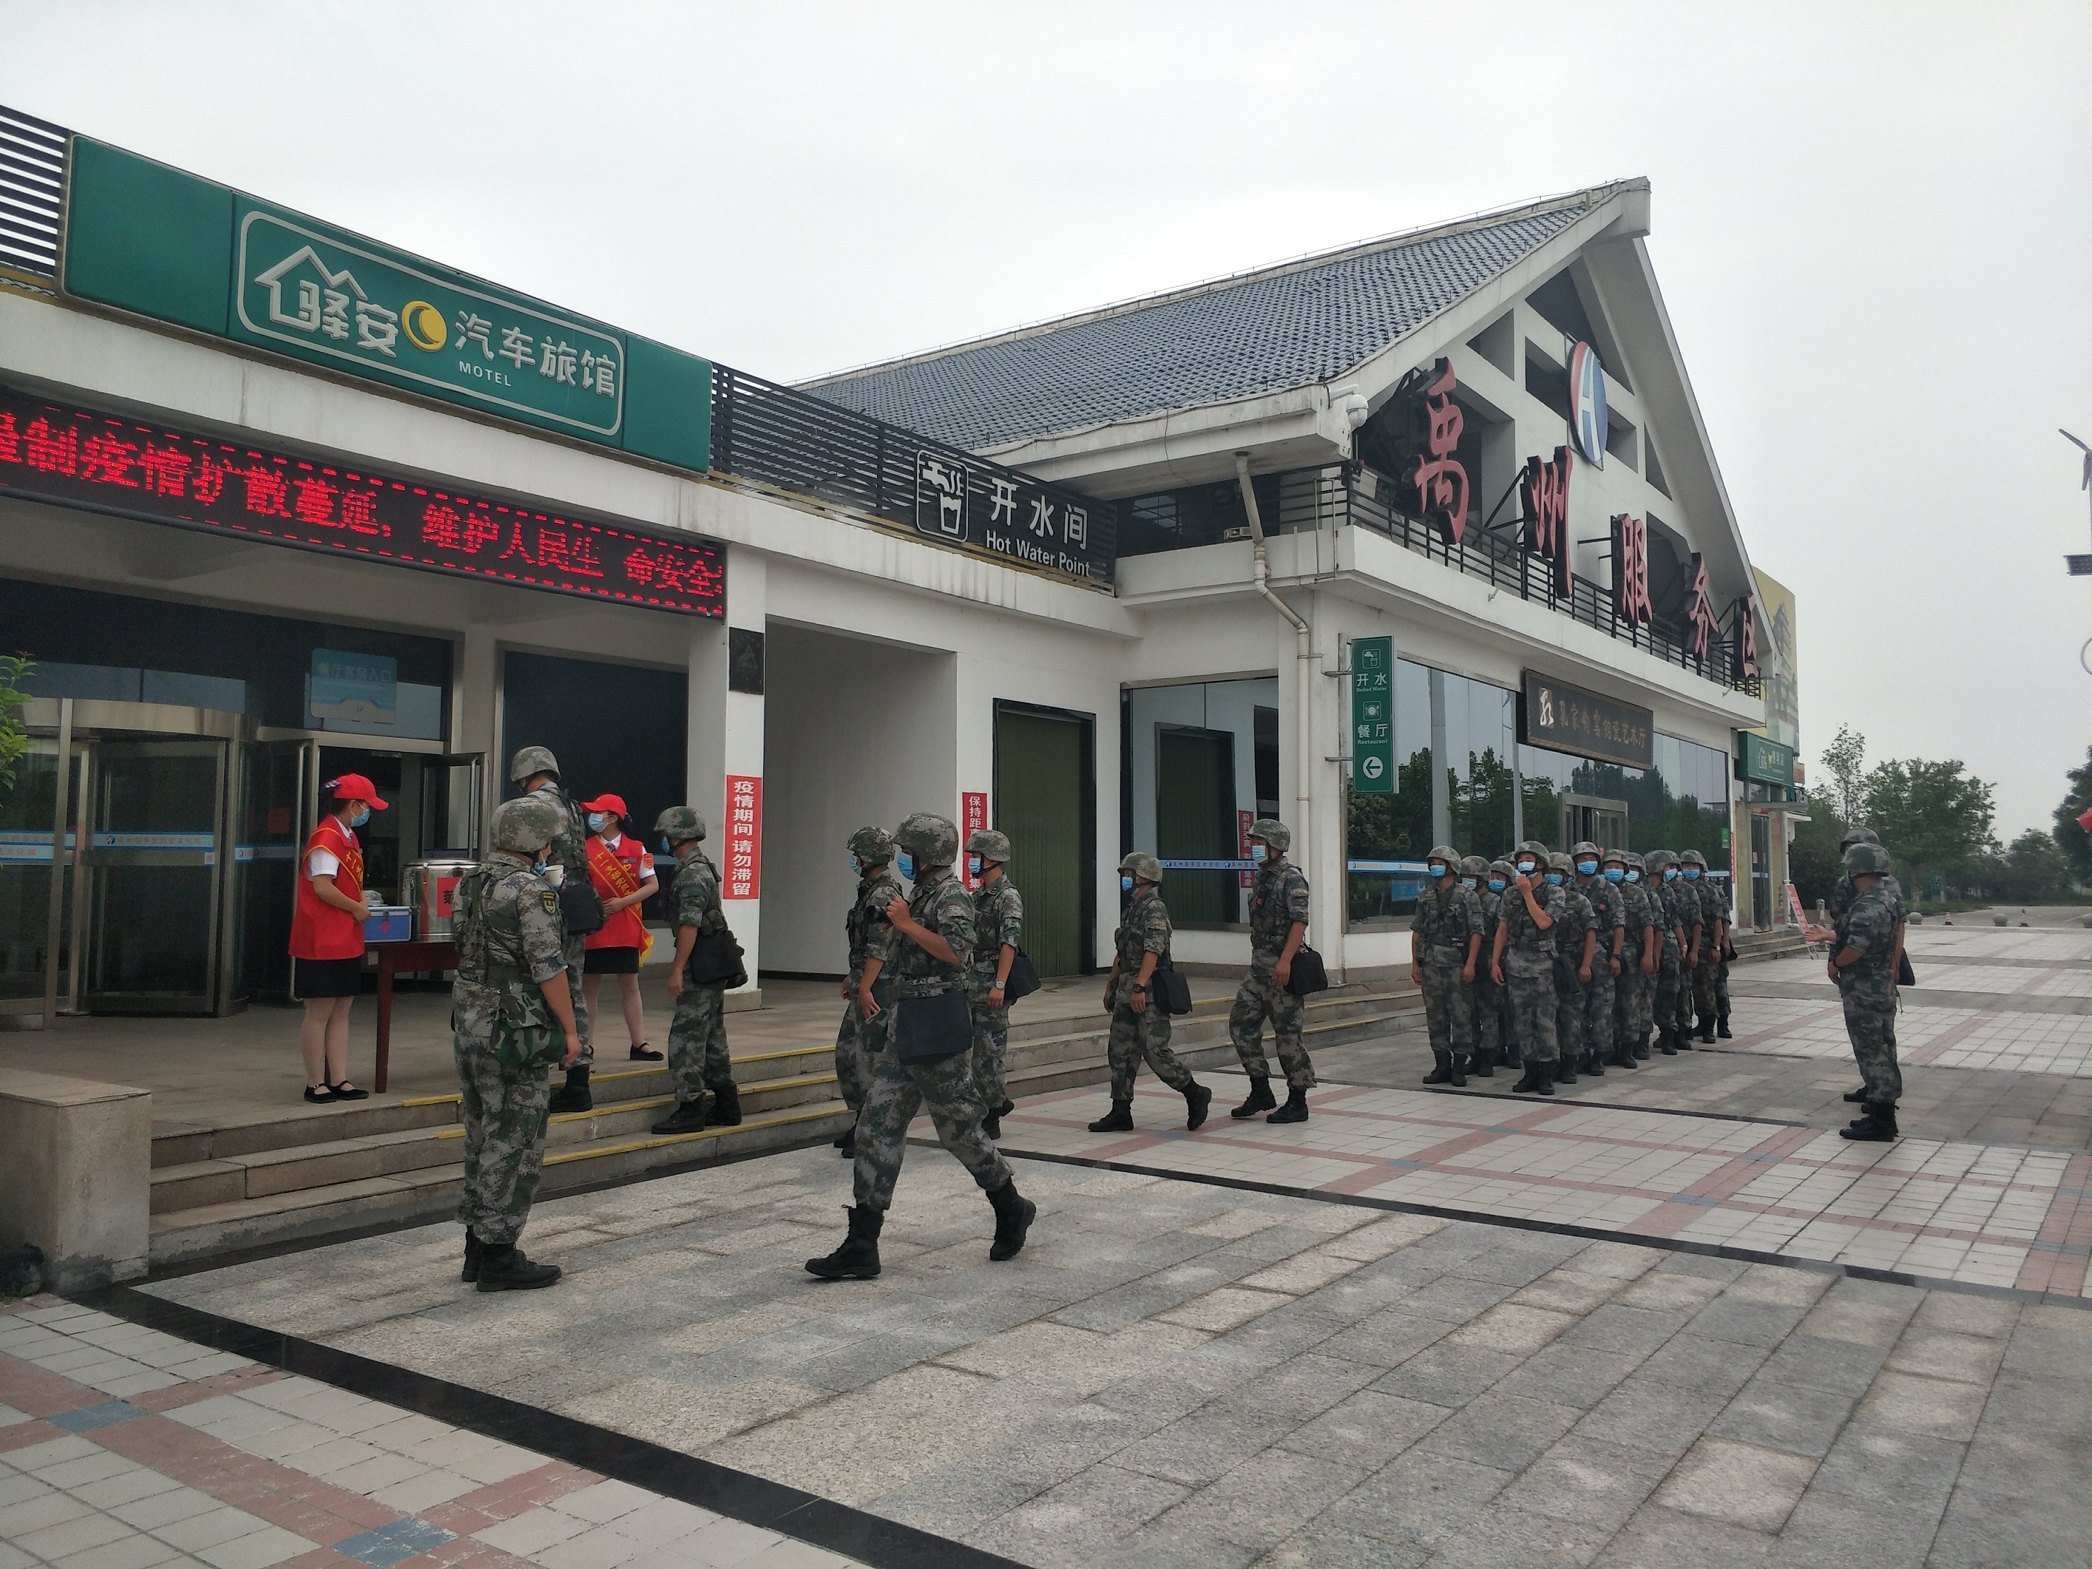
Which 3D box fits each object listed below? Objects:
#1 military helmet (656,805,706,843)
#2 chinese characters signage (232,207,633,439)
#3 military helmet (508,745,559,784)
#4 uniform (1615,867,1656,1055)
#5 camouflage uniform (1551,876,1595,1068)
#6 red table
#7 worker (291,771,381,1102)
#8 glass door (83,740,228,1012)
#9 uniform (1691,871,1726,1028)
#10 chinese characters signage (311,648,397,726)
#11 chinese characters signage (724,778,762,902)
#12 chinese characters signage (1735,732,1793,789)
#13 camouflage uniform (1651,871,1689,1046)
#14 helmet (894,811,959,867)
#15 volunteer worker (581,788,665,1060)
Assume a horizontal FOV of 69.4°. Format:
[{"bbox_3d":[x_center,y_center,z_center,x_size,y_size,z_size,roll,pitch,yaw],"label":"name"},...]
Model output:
[{"bbox_3d":[-2.019,0.221,8.350,0.270,0.200,0.235,-2,-4,17],"label":"military helmet"},{"bbox_3d":[-4.074,-3.061,10.290,0.130,0.820,2.830,-2,-4,37],"label":"chinese characters signage"},{"bbox_3d":[-2.819,-0.112,8.300,0.270,0.205,0.240,-2,-4,30],"label":"military helmet"},{"bbox_3d":[4.742,1.442,12.400,0.490,1.450,0.310,-3,-5,37],"label":"uniform"},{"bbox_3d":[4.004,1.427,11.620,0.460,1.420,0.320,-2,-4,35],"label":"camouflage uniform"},{"bbox_3d":[-3.304,1.250,8.429,0.560,0.770,1.200,-3,-5,37],"label":"red table"},{"bbox_3d":[-3.535,0.770,7.530,0.390,1.630,0.430,1,-3,-7],"label":"worker"},{"bbox_3d":[-6.893,0.708,11.680,1.070,2.100,0.070,0,-3,9],"label":"glass door"},{"bbox_3d":[6.147,1.519,14.134,0.500,1.400,0.320,-2,-4,37],"label":"uniform"},{"bbox_3d":[-5.890,-0.829,12.890,0.030,0.565,0.760,-2,-4,37],"label":"chinese characters signage"},{"bbox_3d":[-2.602,0.457,13.000,0.030,1.070,0.400,-3,-5,37],"label":"chinese characters signage"},{"bbox_3d":[13.829,-0.419,28.997,0.200,0.840,4.000,-2,-4,37],"label":"chinese characters signage"},{"bbox_3d":[5.398,1.498,13.149,0.500,1.444,0.320,-2,-4,37],"label":"camouflage uniform"},{"bbox_3d":[-0.456,0.213,5.780,0.265,0.205,0.235,0,-4,-12],"label":"helmet"},{"bbox_3d":[-2.660,0.887,9.420,0.500,1.640,0.360,1,-4,-12],"label":"volunteer worker"}]

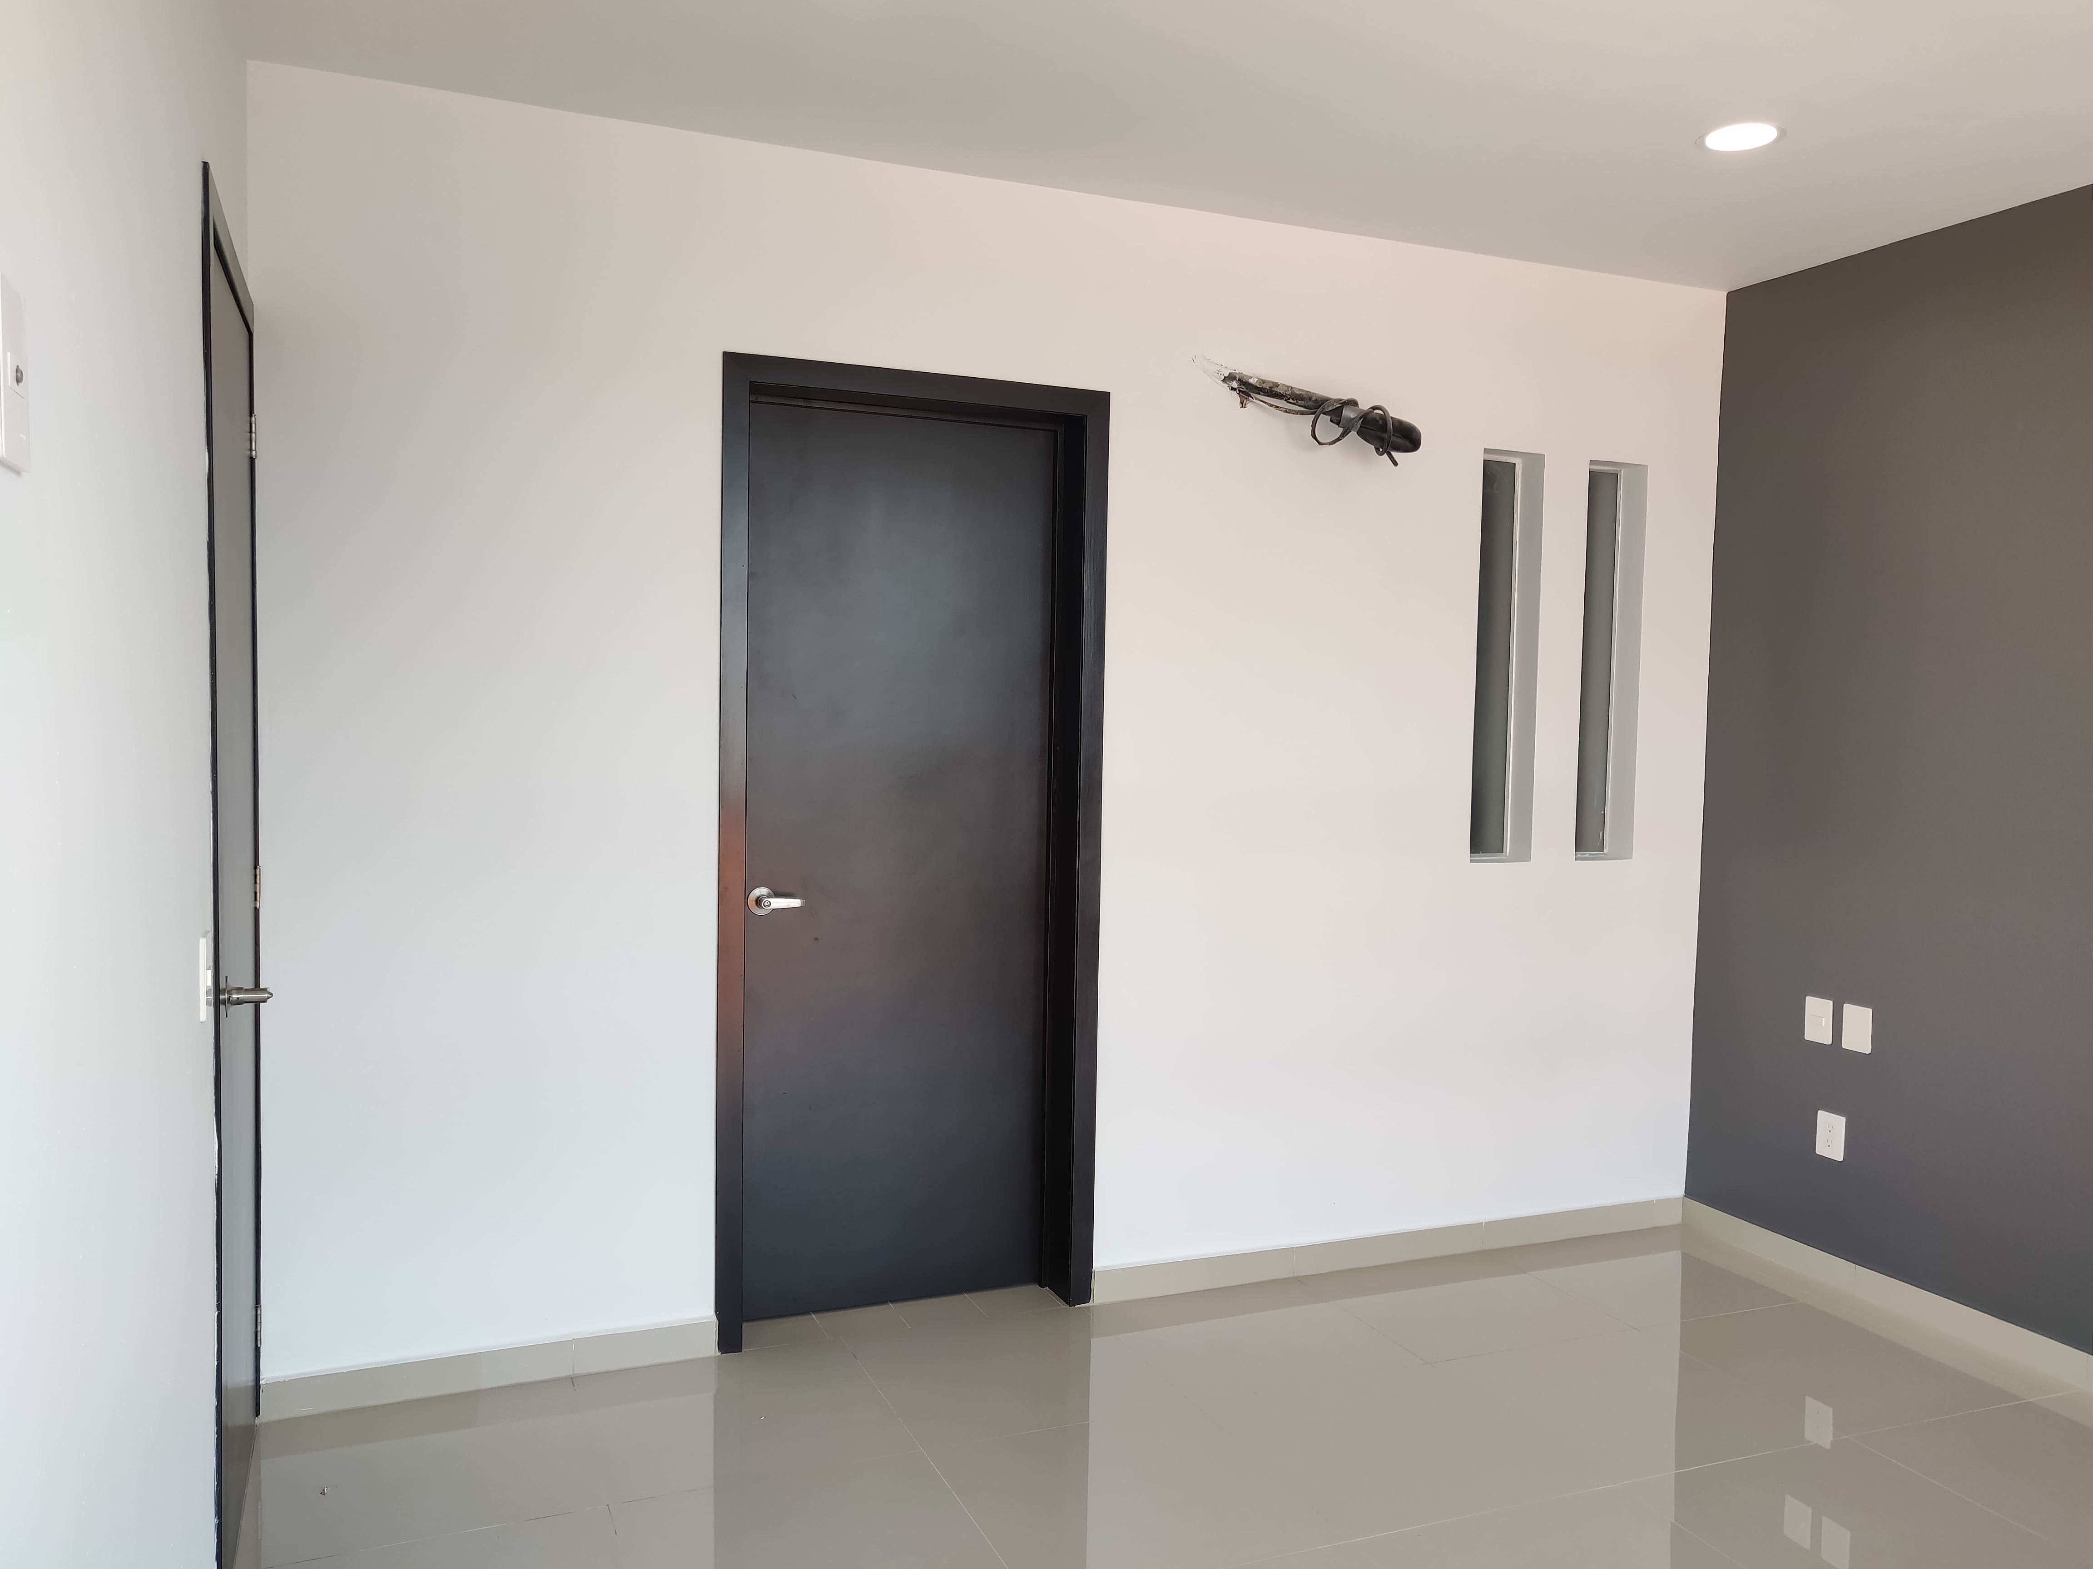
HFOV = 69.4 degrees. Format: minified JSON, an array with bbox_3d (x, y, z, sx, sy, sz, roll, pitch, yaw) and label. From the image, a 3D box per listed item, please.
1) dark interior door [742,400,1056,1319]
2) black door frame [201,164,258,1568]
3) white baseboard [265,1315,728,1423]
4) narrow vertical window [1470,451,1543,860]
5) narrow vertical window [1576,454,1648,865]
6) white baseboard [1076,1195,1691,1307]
[{"bbox_3d":[-0.351,0.193,3.670,0.777,2.146,0.040,0,3,-23],"label":"dark interior door"},{"bbox_3d":[-1.419,0.226,2.614,0.040,2.143,0.714,0,3,-23],"label":"black door frame"},{"bbox_3d":[-1.155,1.235,3.200,0.905,0.079,0.015,0,3,-23],"label":"white baseboard"},{"bbox_3d":[1.239,-0.345,4.175,0.208,1.116,0.110,0,3,-23],"label":"narrow vertical window"},{"bbox_3d":[1.575,-0.345,4.316,0.212,1.117,0.110,0,3,-23],"label":"narrow vertical window"},{"bbox_3d":[0.999,1.252,4.104,1.910,0.081,0.015,0,3,-23],"label":"white baseboard"}]

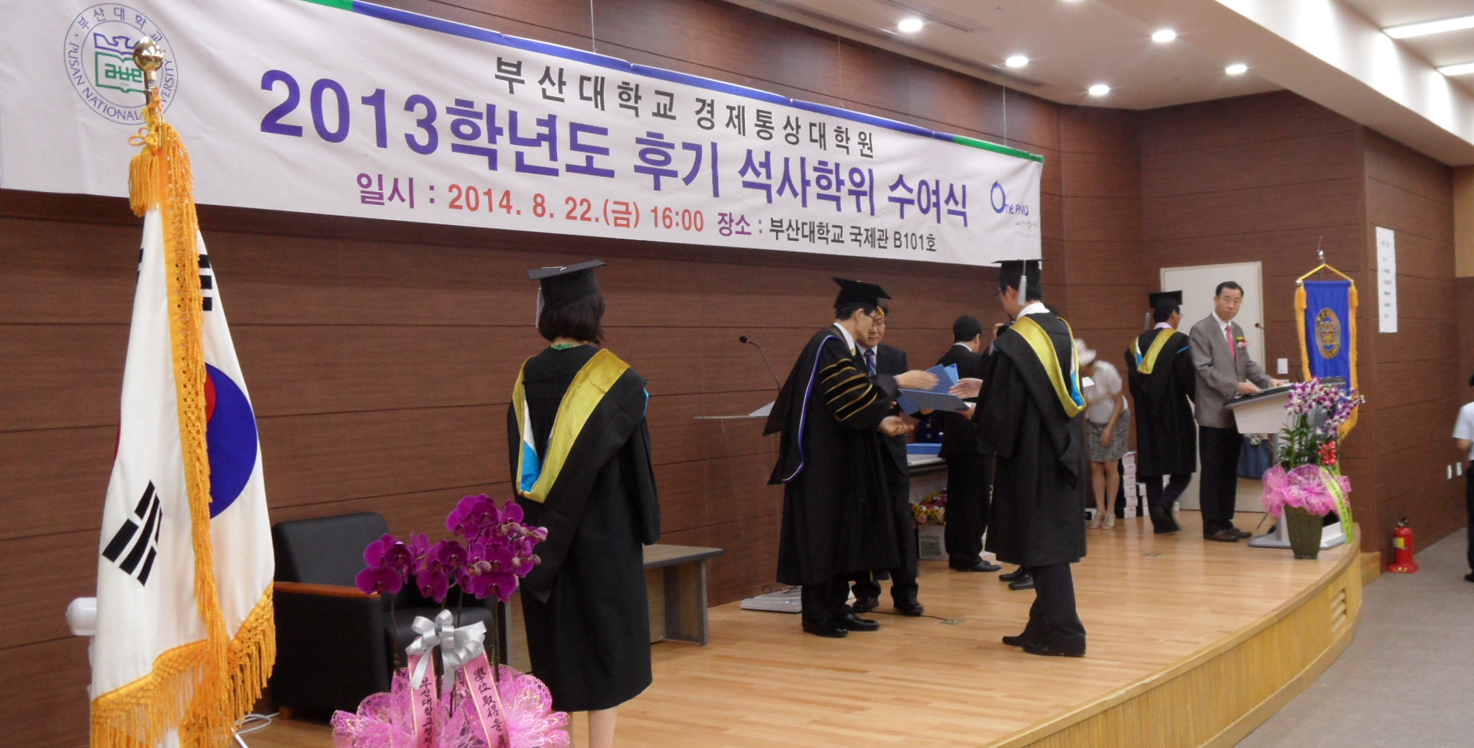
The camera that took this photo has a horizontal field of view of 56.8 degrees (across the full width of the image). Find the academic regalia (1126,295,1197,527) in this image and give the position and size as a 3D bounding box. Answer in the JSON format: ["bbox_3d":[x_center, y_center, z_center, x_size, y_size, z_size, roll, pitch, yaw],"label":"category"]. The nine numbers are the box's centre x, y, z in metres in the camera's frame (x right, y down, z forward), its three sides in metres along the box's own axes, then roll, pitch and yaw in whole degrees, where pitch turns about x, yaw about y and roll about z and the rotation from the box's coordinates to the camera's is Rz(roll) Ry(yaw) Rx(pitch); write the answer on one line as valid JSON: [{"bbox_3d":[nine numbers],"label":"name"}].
[{"bbox_3d":[3.067,0.275,9.850,0.420,1.740,0.520,-2,1,-42],"label":"academic regalia"}]

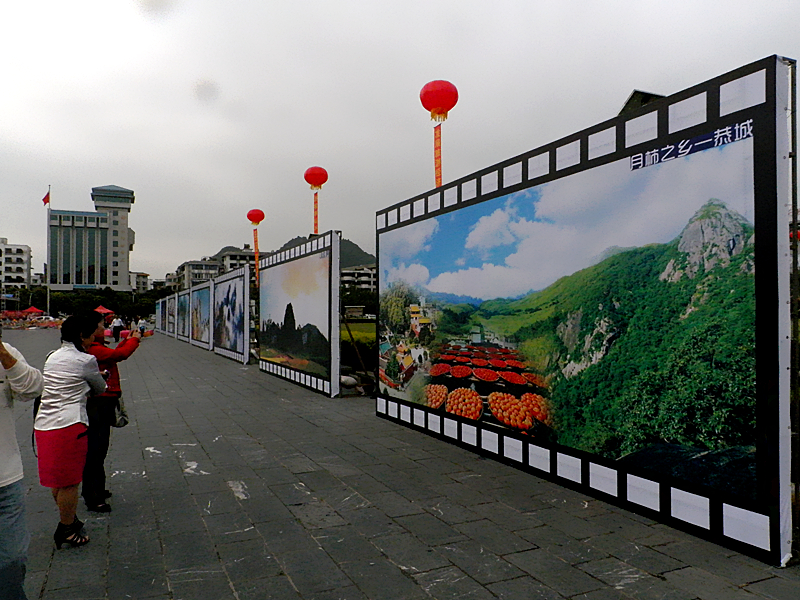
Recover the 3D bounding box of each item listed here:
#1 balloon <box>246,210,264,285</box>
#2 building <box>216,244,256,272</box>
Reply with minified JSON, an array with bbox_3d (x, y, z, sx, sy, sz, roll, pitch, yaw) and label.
[{"bbox_3d":[-16.991,-6.194,70.900,2.100,8.900,2.100,0,-2,0],"label":"balloon"},{"bbox_3d":[-58.745,-5.095,220.855,18.000,27.000,13.000,1,-2,-14],"label":"building"}]

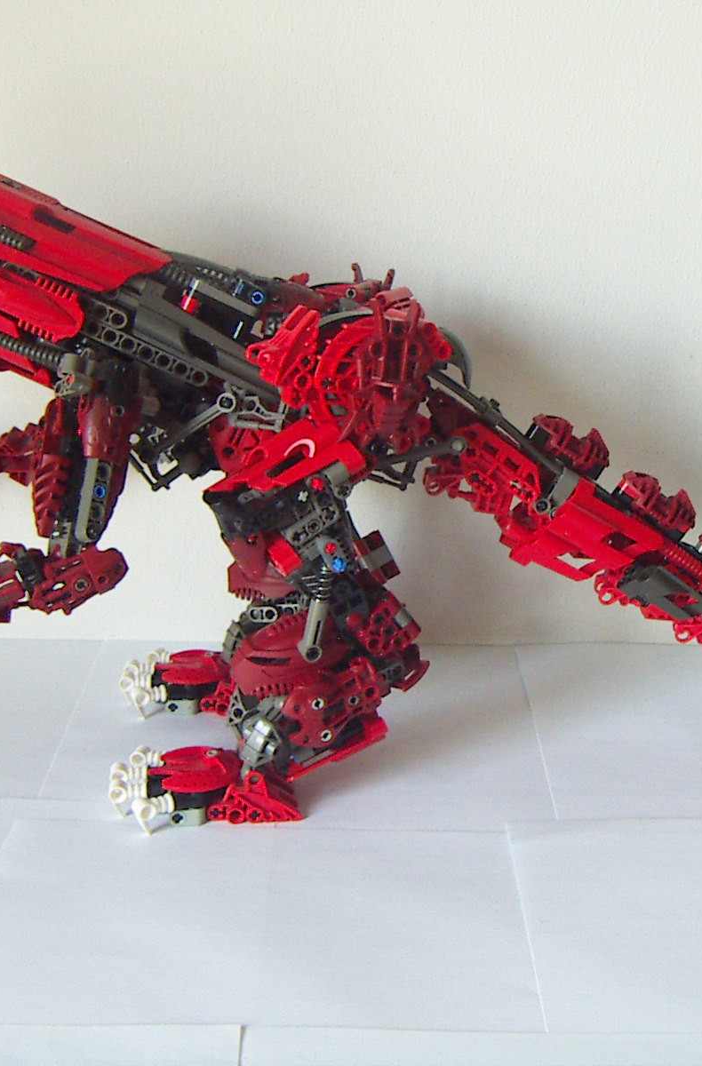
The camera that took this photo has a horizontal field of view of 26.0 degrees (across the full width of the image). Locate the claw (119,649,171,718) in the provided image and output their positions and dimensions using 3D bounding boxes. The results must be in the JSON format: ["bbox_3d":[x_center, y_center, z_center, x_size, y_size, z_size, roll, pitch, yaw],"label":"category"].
[{"bbox_3d":[-0.096,0.072,0.727,0.023,0.016,0.054,0,18,-2],"label":"claw"}]

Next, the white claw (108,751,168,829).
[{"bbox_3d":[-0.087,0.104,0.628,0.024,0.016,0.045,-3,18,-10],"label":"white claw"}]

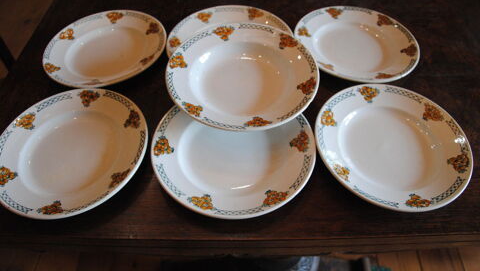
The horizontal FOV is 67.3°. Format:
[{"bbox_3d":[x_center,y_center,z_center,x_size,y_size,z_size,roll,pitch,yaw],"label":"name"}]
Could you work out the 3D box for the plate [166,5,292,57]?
[{"bbox_3d":[-0.015,-0.166,0.680,0.238,0.030,0.238,0,53,0],"label":"plate"}]

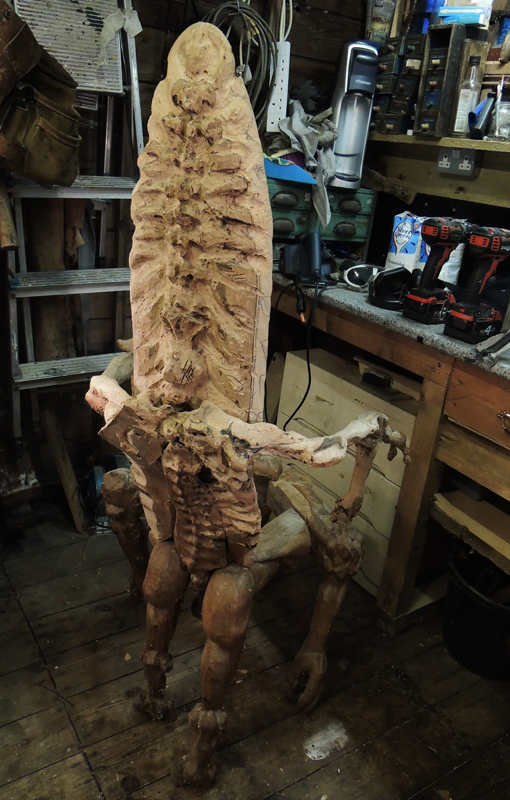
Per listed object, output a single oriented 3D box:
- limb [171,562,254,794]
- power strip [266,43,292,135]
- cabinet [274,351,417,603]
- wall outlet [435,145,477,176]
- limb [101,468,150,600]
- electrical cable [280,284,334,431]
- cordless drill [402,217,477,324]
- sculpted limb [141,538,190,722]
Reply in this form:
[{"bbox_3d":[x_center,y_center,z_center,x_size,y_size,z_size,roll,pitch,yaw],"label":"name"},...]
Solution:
[{"bbox_3d":[-0.070,0.484,1.165,0.112,0.475,0.115,5,22,-1],"label":"limb"},{"bbox_3d":[0.064,-0.980,2.023,0.060,0.252,0.038,-8,26,-31],"label":"power strip"},{"bbox_3d":[0.370,0.175,1.936,0.380,0.550,0.545,-9,26,-33],"label":"cabinet"},{"bbox_3d":[0.612,-0.711,1.922,0.045,0.082,0.138,-8,26,-31],"label":"wall outlet"},{"bbox_3d":[-0.330,0.329,1.642,0.110,0.355,0.110,1,22,-11],"label":"limb"},{"bbox_3d":[0.161,-0.109,1.728,0.100,0.420,0.125,-8,26,-31],"label":"electrical cable"},{"bbox_3d":[0.459,-0.307,1.526,0.185,0.237,0.080,-8,26,-31],"label":"cordless drill"},{"bbox_3d":[-0.180,0.449,1.308,0.092,0.410,0.105,3,22,-7],"label":"sculpted limb"}]

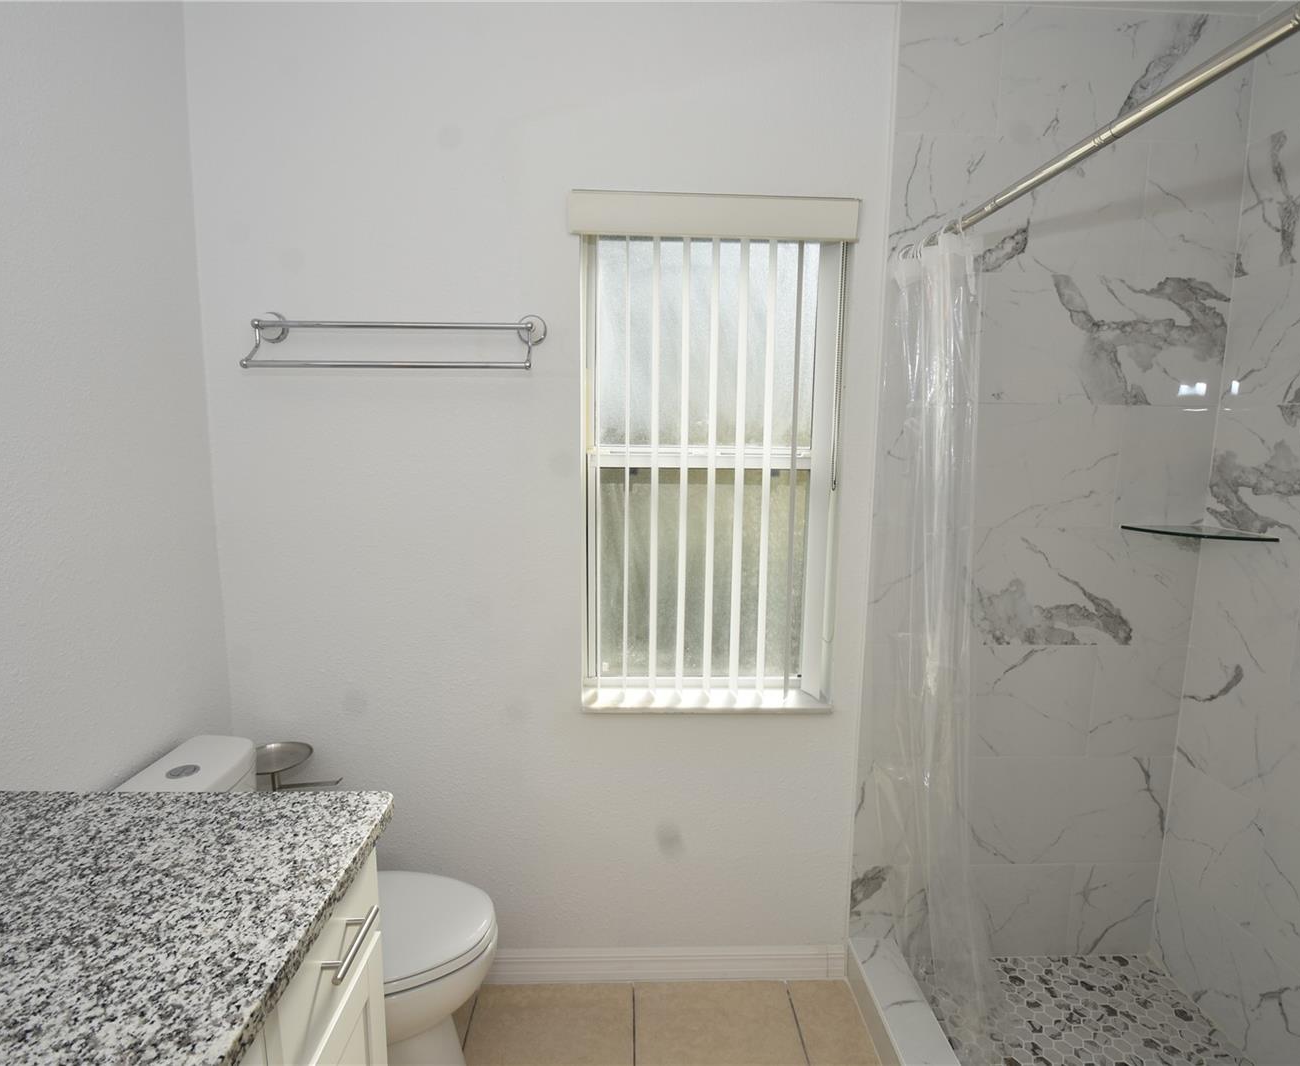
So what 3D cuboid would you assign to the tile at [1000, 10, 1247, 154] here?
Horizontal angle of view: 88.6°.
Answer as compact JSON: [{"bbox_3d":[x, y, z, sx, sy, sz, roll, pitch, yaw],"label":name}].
[{"bbox_3d":[1.106,-1.053,1.542,0.598,0.273,0.010,0,7,-2],"label":"tile"}]

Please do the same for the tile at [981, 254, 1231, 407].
[{"bbox_3d":[1.099,-0.465,1.617,0.598,0.302,0.010,0,7,-2],"label":"tile"}]

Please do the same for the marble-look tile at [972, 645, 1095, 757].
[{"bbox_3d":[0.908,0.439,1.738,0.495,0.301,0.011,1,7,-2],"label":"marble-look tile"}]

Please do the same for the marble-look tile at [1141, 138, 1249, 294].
[{"bbox_3d":[1.286,-0.764,1.584,0.232,0.302,0.010,0,7,-2],"label":"marble-look tile"}]

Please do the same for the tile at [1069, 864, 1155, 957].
[{"bbox_3d":[1.270,1.028,1.821,0.244,0.271,0.011,1,7,-2],"label":"tile"}]

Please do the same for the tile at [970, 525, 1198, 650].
[{"bbox_3d":[1.091,0.139,1.694,0.598,0.302,0.010,0,7,-2],"label":"tile"}]

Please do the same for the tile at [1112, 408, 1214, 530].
[{"bbox_3d":[1.277,-0.162,1.661,0.234,0.302,0.010,0,7,-2],"label":"tile"}]

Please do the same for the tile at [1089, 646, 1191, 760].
[{"bbox_3d":[1.278,0.443,1.750,0.246,0.301,0.011,1,7,-2],"label":"tile"}]

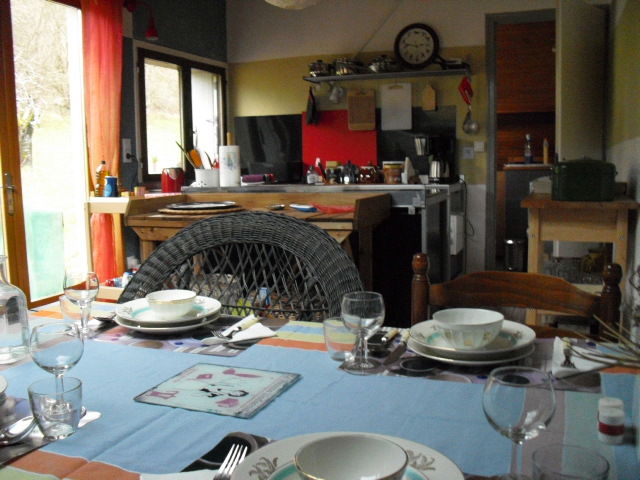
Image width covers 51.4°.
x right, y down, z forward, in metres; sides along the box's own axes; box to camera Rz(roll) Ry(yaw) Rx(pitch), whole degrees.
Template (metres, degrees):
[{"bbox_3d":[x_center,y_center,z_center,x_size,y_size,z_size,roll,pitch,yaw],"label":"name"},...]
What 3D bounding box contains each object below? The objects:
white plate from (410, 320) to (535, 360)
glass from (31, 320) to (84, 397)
[{"bbox_3d":[0.288,0.196,1.261,0.233,0.035,0.233,-1,7,0],"label":"white plate"},{"bbox_3d":[-0.387,0.195,0.988,0.078,0.131,0.078,-1,7,0],"label":"glass"}]

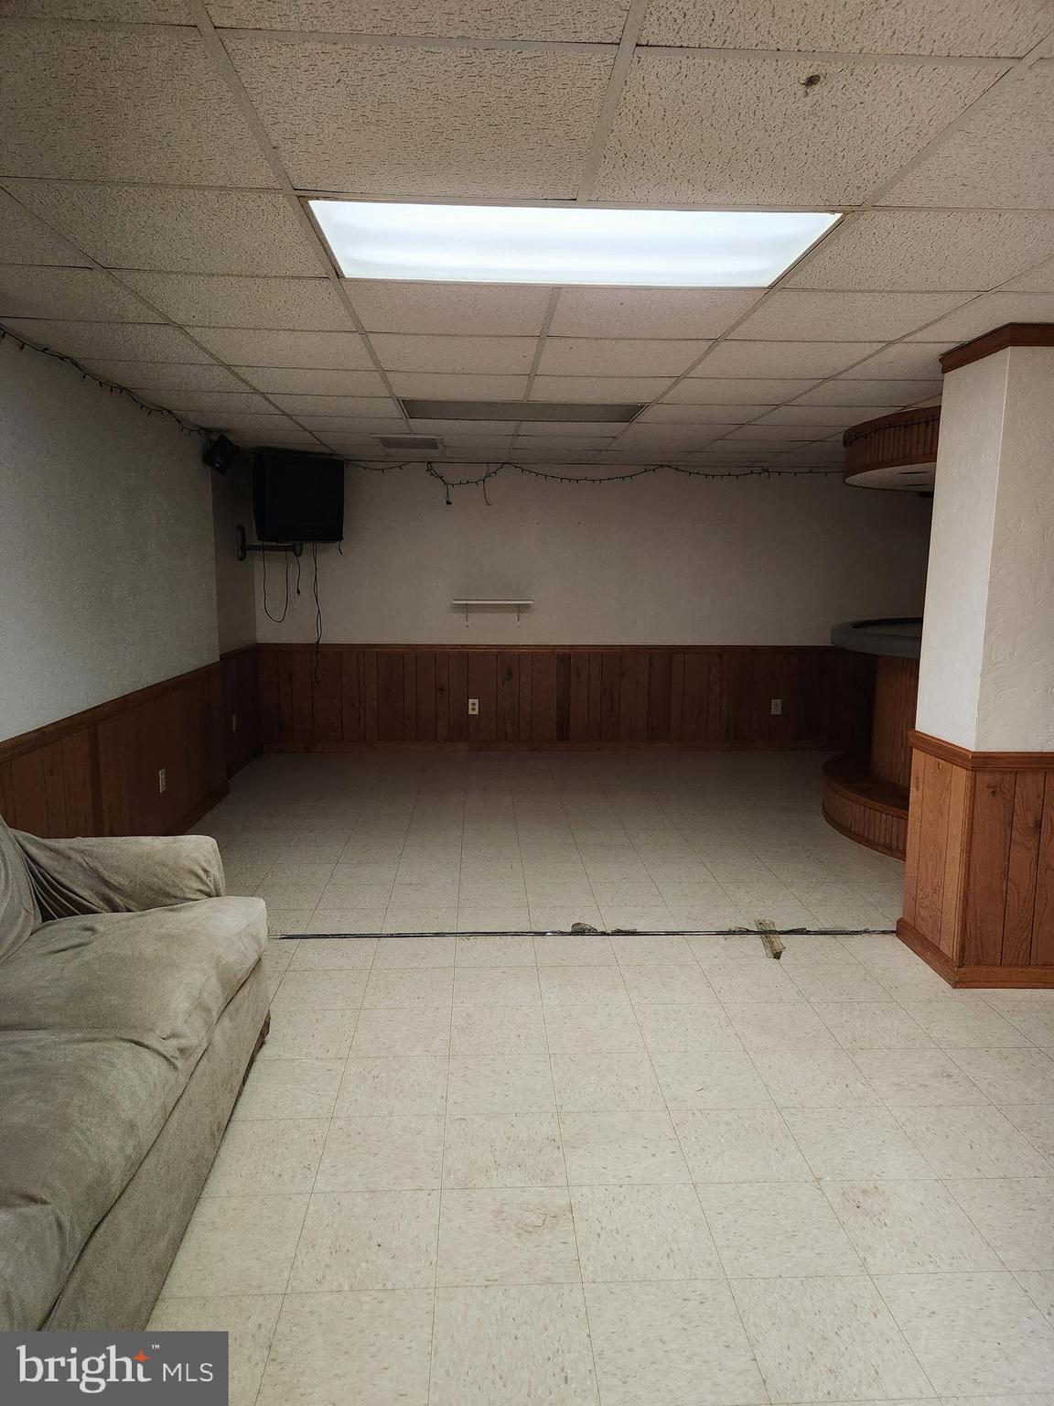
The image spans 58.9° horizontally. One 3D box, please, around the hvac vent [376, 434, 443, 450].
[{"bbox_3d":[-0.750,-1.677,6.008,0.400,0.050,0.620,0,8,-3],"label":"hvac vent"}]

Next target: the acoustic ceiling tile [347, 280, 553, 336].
[{"bbox_3d":[-0.233,-1.208,2.865,0.600,0.025,0.600,0,8,-3],"label":"acoustic ceiling tile"}]

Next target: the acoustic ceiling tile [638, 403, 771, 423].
[{"bbox_3d":[0.894,-1.472,4.734,0.595,0.020,0.595,0,9,-3],"label":"acoustic ceiling tile"}]

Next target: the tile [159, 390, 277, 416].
[{"bbox_3d":[-1.546,-1.479,4.588,0.600,0.025,0.600,0,8,-3],"label":"tile"}]

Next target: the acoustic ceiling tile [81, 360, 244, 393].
[{"bbox_3d":[-1.497,-1.399,4.029,0.569,0.020,0.600,0,8,-3],"label":"acoustic ceiling tile"}]

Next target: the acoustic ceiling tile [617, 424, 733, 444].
[{"bbox_3d":[0.871,-1.575,5.384,0.600,0.020,0.600,0,8,-3],"label":"acoustic ceiling tile"}]

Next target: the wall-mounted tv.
[{"bbox_3d":[-1.518,-1.356,6.165,0.500,0.520,0.470,-3,17,-25],"label":"wall-mounted tv"}]

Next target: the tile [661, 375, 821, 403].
[{"bbox_3d":[0.924,-1.382,4.132,0.595,0.020,0.595,0,9,-3],"label":"tile"}]

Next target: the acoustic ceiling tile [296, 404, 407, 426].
[{"bbox_3d":[-0.963,-1.569,5.243,0.595,0.020,0.595,0,9,-3],"label":"acoustic ceiling tile"}]

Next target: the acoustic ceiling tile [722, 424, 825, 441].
[{"bbox_3d":[1.476,-1.565,5.385,0.600,0.025,0.600,0,8,-3],"label":"acoustic ceiling tile"}]

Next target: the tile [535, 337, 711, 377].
[{"bbox_3d":[0.343,-1.296,3.500,0.600,0.025,0.600,0,8,-3],"label":"tile"}]

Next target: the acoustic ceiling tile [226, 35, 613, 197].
[{"bbox_3d":[-0.173,-1.033,1.673,0.600,0.020,0.600,0,8,-3],"label":"acoustic ceiling tile"}]

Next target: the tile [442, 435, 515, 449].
[{"bbox_3d":[-0.302,-1.657,5.880,0.450,0.020,0.595,0,9,-3],"label":"tile"}]

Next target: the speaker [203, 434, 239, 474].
[{"bbox_3d":[-1.742,-1.422,5.340,0.145,0.175,0.140,31,7,-37],"label":"speaker"}]

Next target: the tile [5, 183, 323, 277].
[{"bbox_3d":[-0.815,-1.126,2.245,0.600,0.020,0.600,0,8,-3],"label":"tile"}]

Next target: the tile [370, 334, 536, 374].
[{"bbox_3d":[-0.264,-1.304,3.484,0.600,0.020,0.600,0,8,-3],"label":"tile"}]

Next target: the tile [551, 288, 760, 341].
[{"bbox_3d":[0.374,-1.206,2.893,0.600,0.025,0.600,0,8,-3],"label":"tile"}]

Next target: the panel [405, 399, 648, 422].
[{"bbox_3d":[-0.019,-1.487,4.686,1.180,0.050,0.580,0,9,-3],"label":"panel"}]

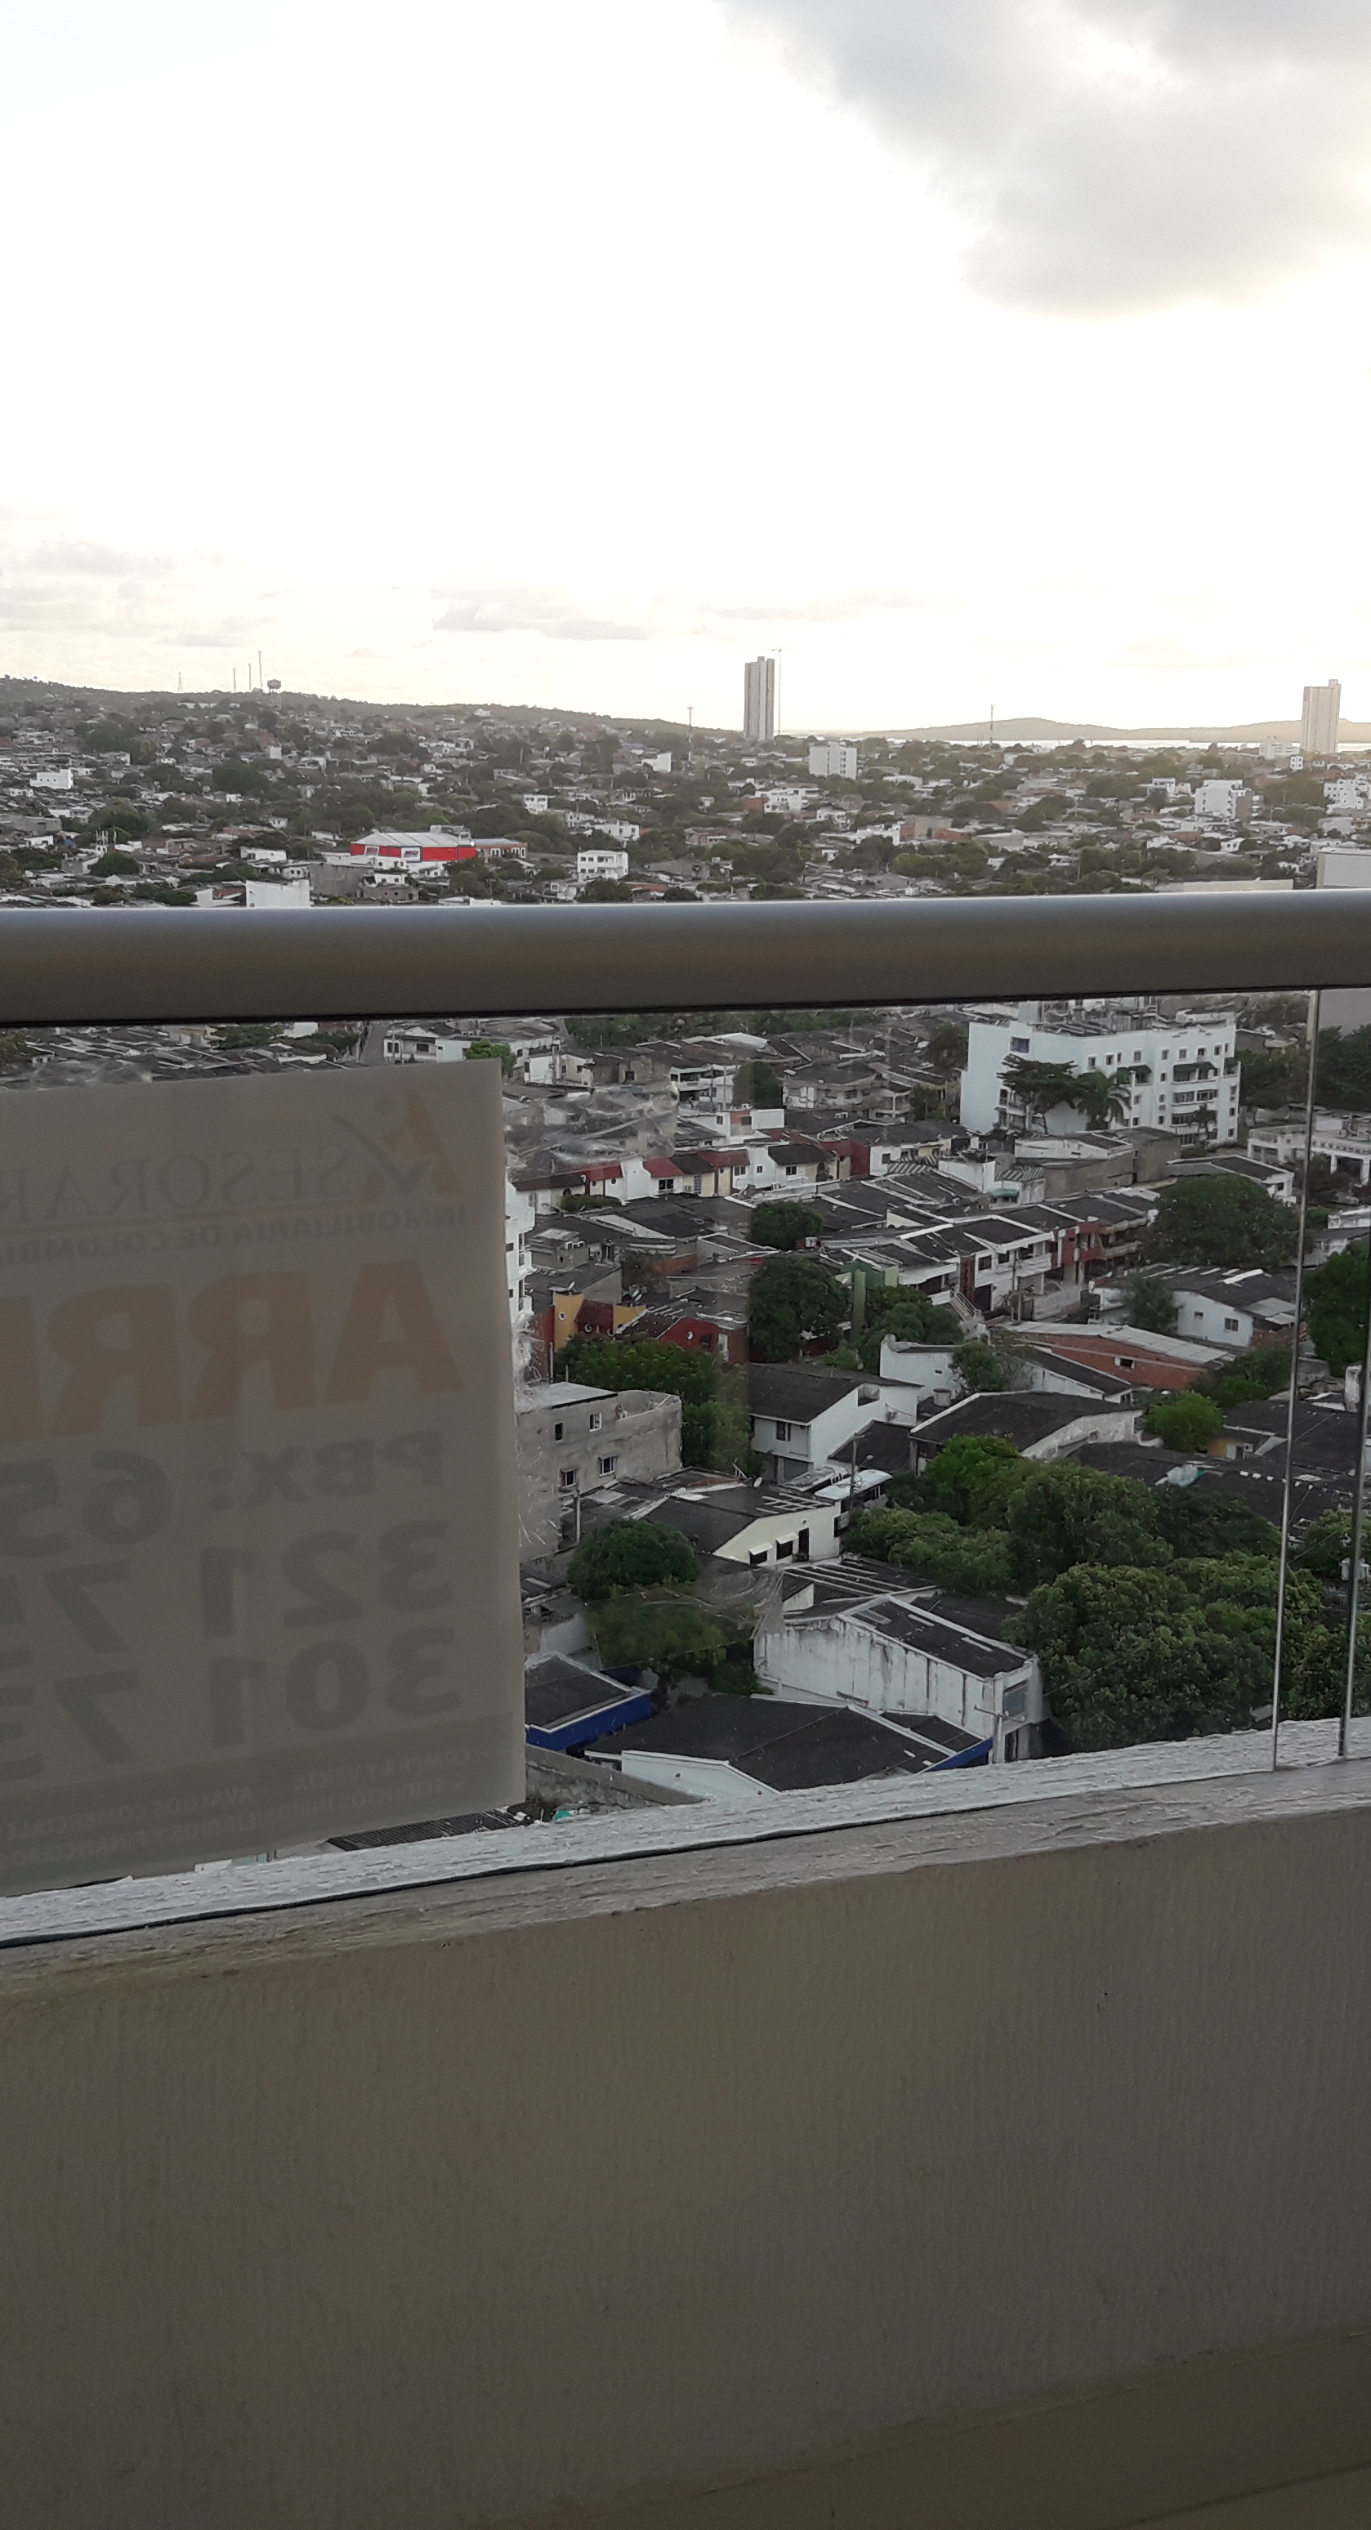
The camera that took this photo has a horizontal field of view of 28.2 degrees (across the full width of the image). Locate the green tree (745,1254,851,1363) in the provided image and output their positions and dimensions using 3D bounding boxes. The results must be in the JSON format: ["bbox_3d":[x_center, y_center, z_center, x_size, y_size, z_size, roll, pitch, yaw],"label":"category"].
[{"bbox_3d":[7.920,3.290,193.000,7.460,8.760,7.230,0,11,2],"label":"green tree"}]

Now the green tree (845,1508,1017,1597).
[{"bbox_3d":[11.640,14.140,130.240,8.200,5.300,6.800,2,11,5],"label":"green tree"}]

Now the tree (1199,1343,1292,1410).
[{"bbox_3d":[37.040,7.600,180.070,6.090,5.300,5.900,2,11,12],"label":"tree"}]

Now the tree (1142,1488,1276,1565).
[{"bbox_3d":[27.900,14.400,145.150,7.150,5.500,6.940,2,11,11],"label":"tree"}]

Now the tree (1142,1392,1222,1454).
[{"bbox_3d":[30.840,10.720,169.960,4.900,5.000,4.900,0,11,0],"label":"tree"}]

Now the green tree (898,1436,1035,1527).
[{"bbox_3d":[15.620,12.480,152.590,7.520,6.380,7.290,1,11,6],"label":"green tree"}]

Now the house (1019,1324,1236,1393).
[{"bbox_3d":[32.090,7.110,193.030,5.500,4.700,18.000,-8,14,-37],"label":"house"}]

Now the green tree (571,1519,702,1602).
[{"bbox_3d":[-2.690,15.540,139.140,6.580,5.580,6.390,0,11,-1],"label":"green tree"}]

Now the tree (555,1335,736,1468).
[{"bbox_3d":[-2.040,7.570,156.530,10.200,7.600,8.500,0,11,-1],"label":"tree"}]

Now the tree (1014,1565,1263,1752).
[{"bbox_3d":[20.140,17.390,121.230,11.120,8.900,10.790,2,11,10],"label":"tree"}]

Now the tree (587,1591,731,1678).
[{"bbox_3d":[-1.140,18.330,127.870,6.600,6.000,6.400,1,11,0],"label":"tree"}]

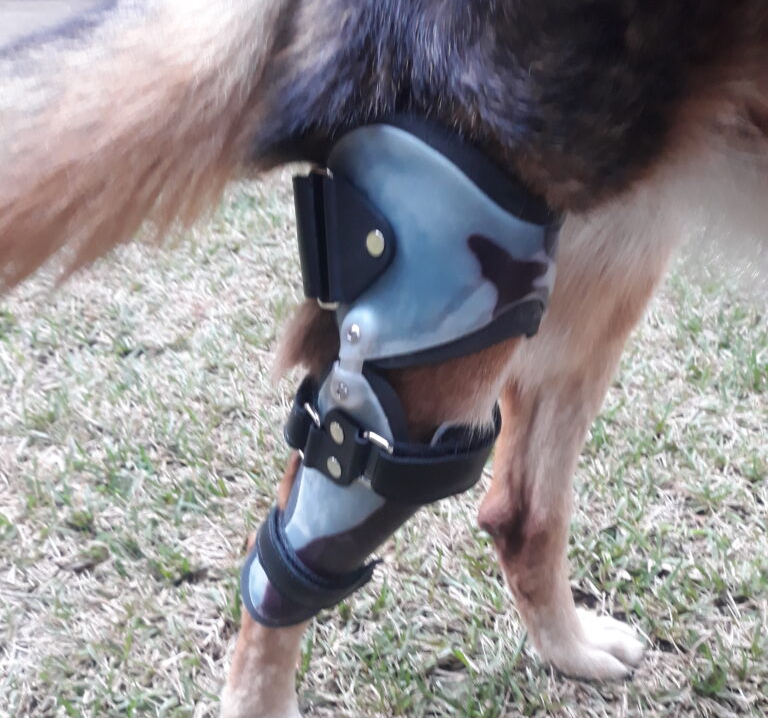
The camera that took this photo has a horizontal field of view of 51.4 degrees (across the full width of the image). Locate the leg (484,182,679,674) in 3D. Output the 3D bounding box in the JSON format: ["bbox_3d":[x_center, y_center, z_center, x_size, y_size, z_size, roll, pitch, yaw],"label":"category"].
[{"bbox_3d":[0.122,0.053,0.549,0.145,0.360,0.100,4,28,7],"label":"leg"}]

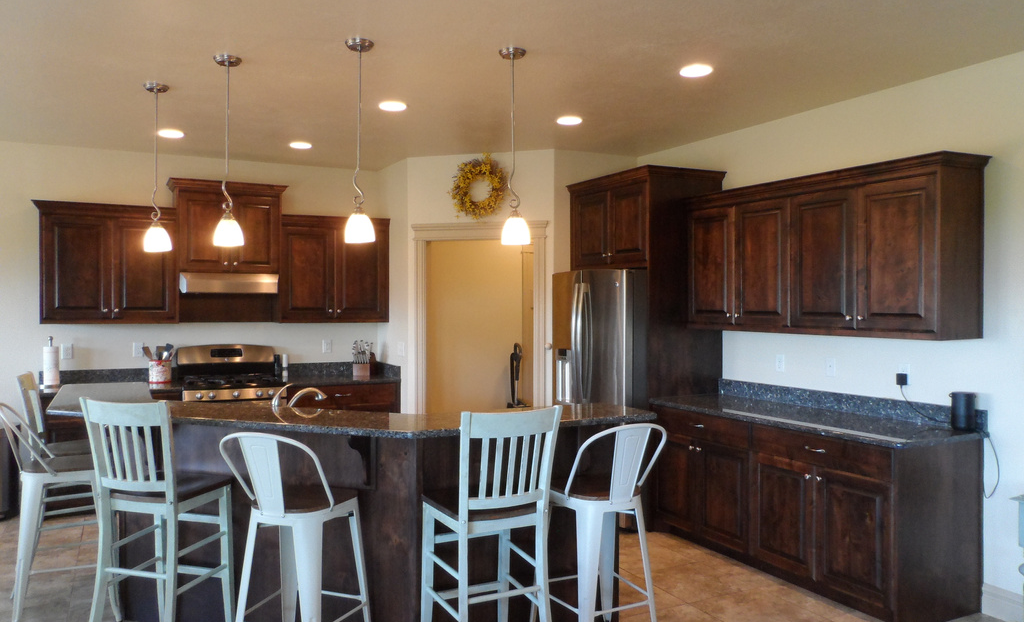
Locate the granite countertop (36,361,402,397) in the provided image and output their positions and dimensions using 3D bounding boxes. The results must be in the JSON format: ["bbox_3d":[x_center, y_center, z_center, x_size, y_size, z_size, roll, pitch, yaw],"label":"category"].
[{"bbox_3d":[-2.270,0.548,5.811,2.680,0.155,0.665,0,1,-25],"label":"granite countertop"}]

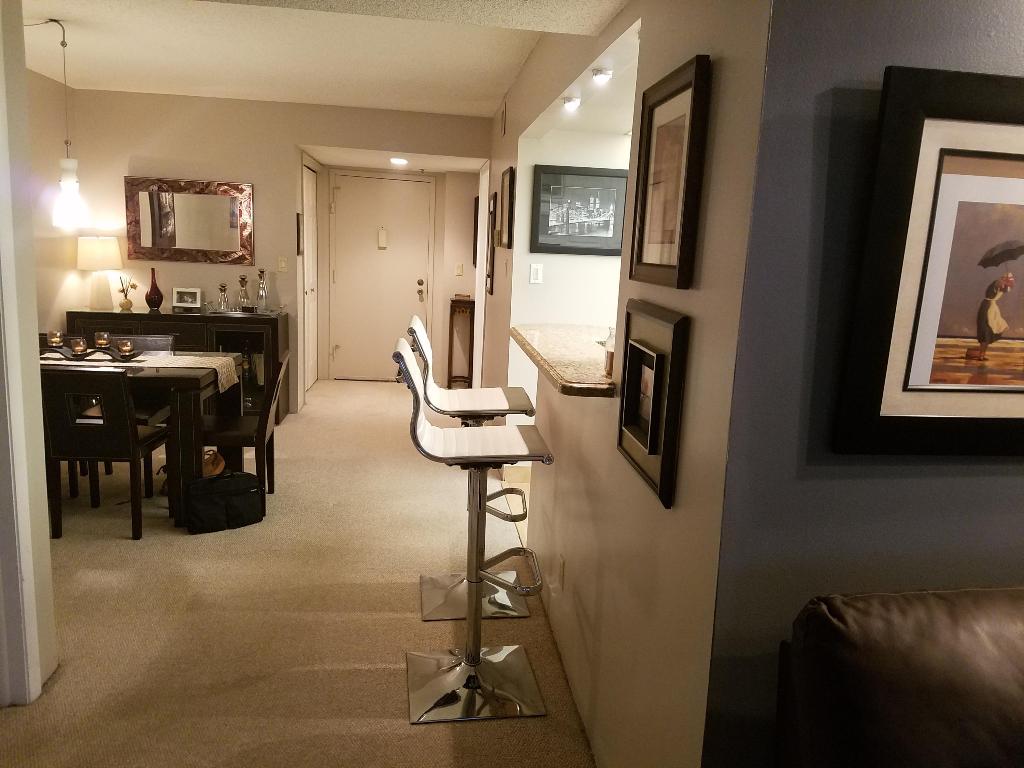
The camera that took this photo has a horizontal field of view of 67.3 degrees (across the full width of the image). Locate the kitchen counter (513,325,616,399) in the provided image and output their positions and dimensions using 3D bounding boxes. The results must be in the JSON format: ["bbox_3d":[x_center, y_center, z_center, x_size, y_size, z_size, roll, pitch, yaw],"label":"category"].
[{"bbox_3d":[0.342,-0.104,2.828,0.578,0.048,1.474,2,10,-7],"label":"kitchen counter"}]

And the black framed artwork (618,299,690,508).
[{"bbox_3d":[0.310,0.026,1.790,0.030,0.410,0.410,2,11,-7],"label":"black framed artwork"}]

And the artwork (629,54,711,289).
[{"bbox_3d":[0.336,-0.446,1.696,0.028,0.449,0.380,2,11,-7],"label":"artwork"}]

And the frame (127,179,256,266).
[{"bbox_3d":[-2.483,-1.251,5.950,0.950,0.625,0.040,2,11,-7],"label":"frame"}]

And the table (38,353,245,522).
[{"bbox_3d":[-2.280,0.247,4.062,1.460,0.752,0.840,2,11,-7],"label":"table"}]

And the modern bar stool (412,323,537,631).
[{"bbox_3d":[-0.175,0.321,3.130,0.515,1.152,0.430,2,11,-7],"label":"modern bar stool"}]

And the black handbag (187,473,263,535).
[{"bbox_3d":[-1.436,0.580,3.828,0.345,0.260,0.150,-4,12,-31],"label":"black handbag"}]

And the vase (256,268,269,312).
[{"bbox_3d":[-1.914,-0.717,5.922,0.087,0.332,0.087,2,10,-7],"label":"vase"}]

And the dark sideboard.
[{"bbox_3d":[-2.521,-0.142,5.920,1.477,0.821,0.405,2,10,-7],"label":"dark sideboard"}]

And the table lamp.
[{"bbox_3d":[-3.073,-0.822,5.740,0.283,0.533,0.253,2,10,-7],"label":"table lamp"}]

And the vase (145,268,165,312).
[{"bbox_3d":[-2.688,-0.708,5.782,0.130,0.318,0.130,2,11,-7],"label":"vase"}]

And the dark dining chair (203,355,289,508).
[{"bbox_3d":[-1.470,0.249,4.077,0.549,0.809,0.429,1,10,-8],"label":"dark dining chair"}]

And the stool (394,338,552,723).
[{"bbox_3d":[-0.135,0.440,2.475,0.499,1.131,0.447,1,10,-8],"label":"stool"}]

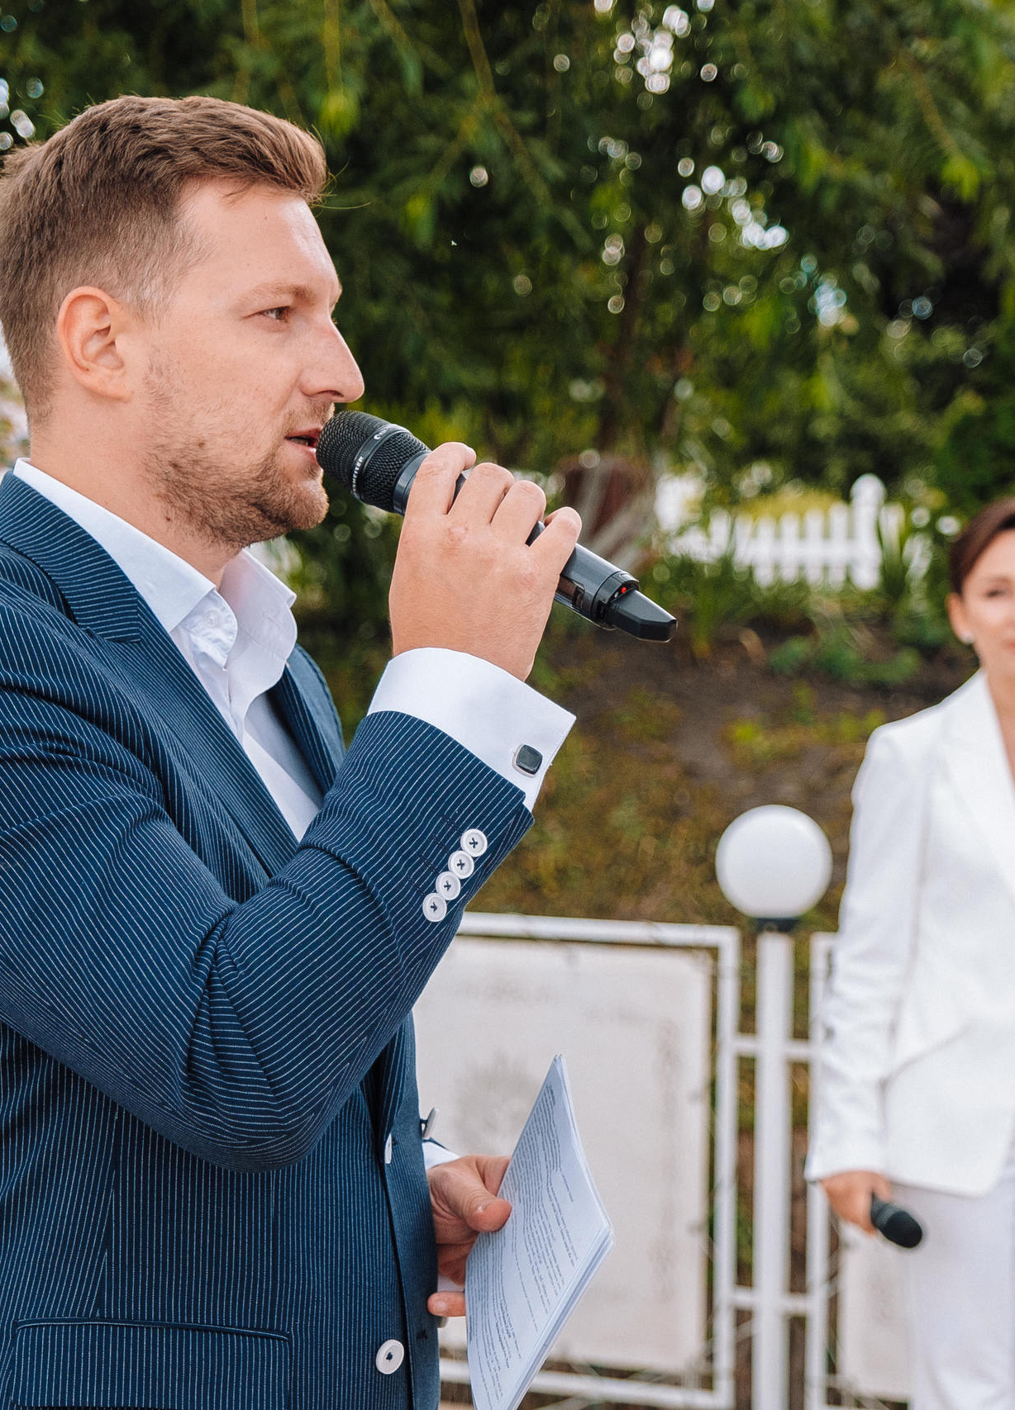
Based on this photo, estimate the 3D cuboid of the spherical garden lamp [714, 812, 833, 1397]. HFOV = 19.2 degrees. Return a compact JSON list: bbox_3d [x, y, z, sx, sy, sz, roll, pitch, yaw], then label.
[{"bbox_3d":[0.458,0.751,5.198,0.200,1.157,0.200,0,2,0],"label":"spherical garden lamp"}]

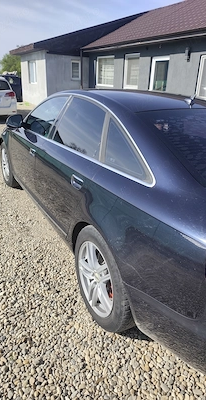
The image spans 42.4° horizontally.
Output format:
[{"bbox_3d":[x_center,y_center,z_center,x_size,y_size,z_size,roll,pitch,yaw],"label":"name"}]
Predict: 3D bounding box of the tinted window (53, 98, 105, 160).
[{"bbox_3d":[-0.155,-0.544,1.975,0.050,0.400,0.860,17,11,-35],"label":"tinted window"}]

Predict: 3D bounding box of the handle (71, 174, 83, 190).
[{"bbox_3d":[-0.166,-0.111,1.713,0.060,0.090,0.185,-10,25,-28],"label":"handle"}]

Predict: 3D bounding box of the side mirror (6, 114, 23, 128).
[{"bbox_3d":[-0.917,-0.820,2.793,0.210,0.145,0.140,-10,25,-28],"label":"side mirror"}]

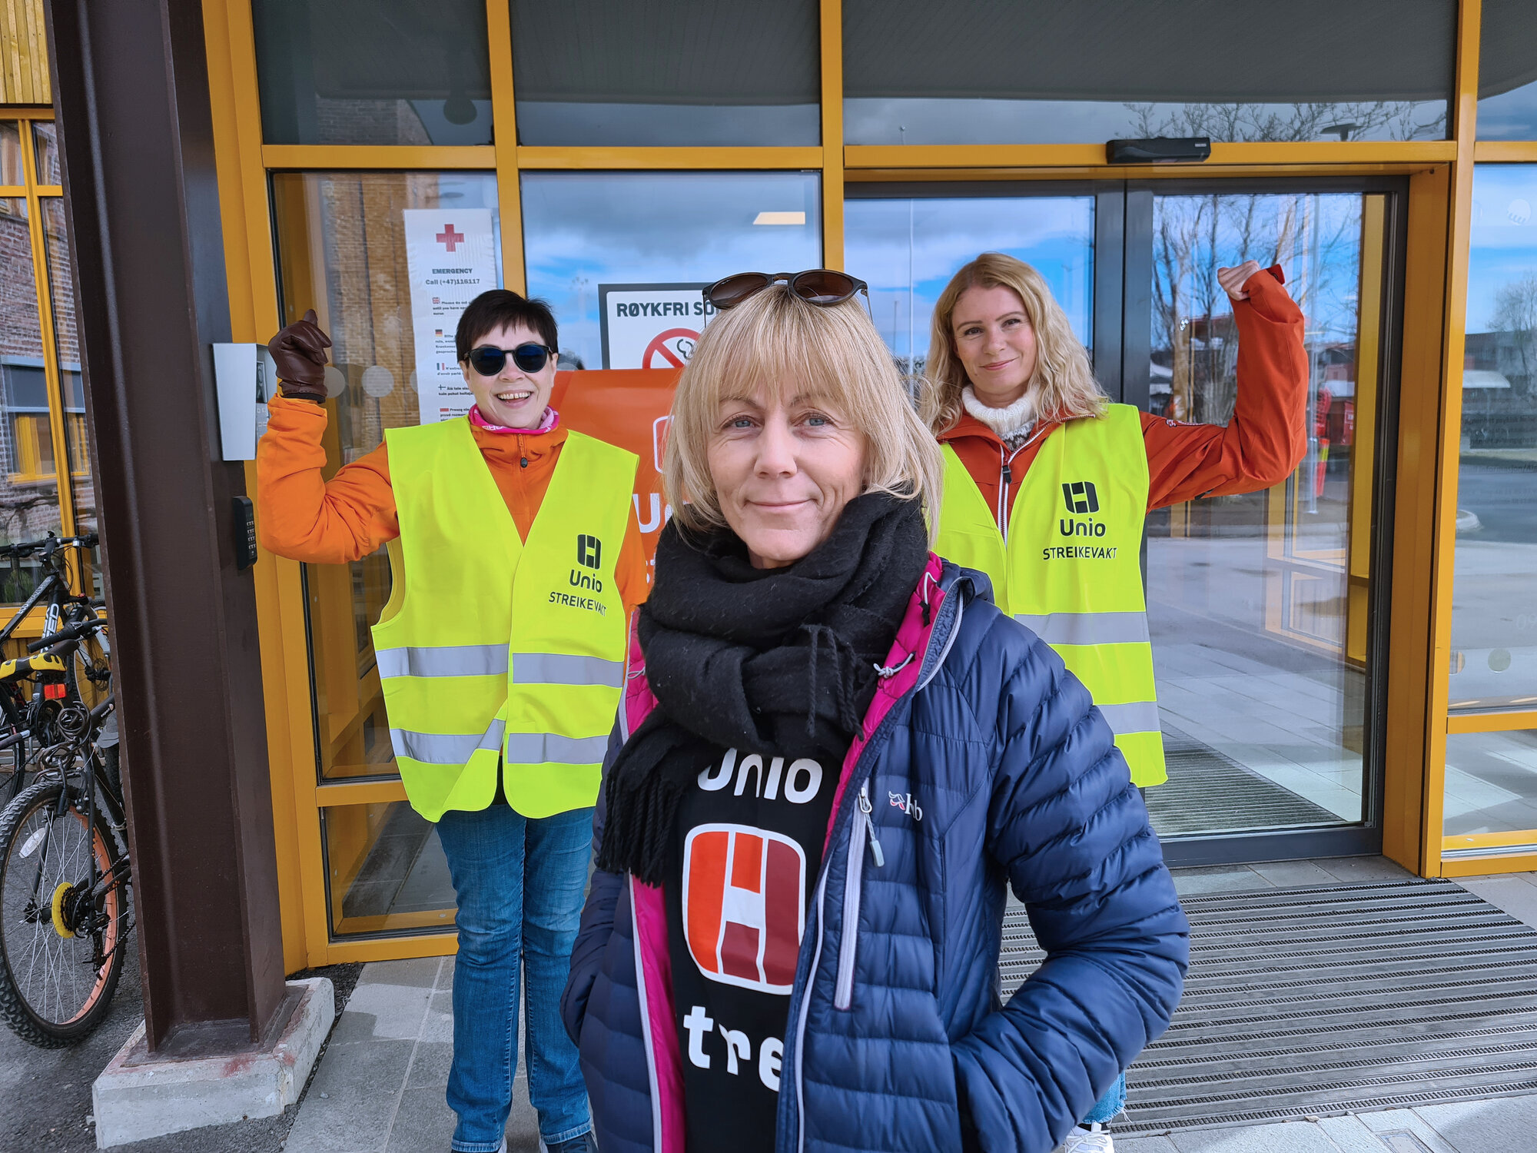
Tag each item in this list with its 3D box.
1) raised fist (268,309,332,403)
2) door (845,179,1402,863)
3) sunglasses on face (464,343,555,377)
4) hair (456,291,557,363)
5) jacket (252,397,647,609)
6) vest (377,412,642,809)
[{"bbox_3d":[-0.806,-0.378,1.990,0.105,0.158,0.105,-3,7,-13],"label":"raised fist"},{"bbox_3d":[1.081,-0.118,3.555,1.763,2.117,0.080,-2,7,-6],"label":"door"},{"bbox_3d":[-0.454,-0.379,2.025,0.146,0.050,0.142,-3,7,-13],"label":"sunglasses on face"},{"bbox_3d":[-0.464,-0.431,2.050,0.178,0.132,0.200,-3,7,-13],"label":"hair"},{"bbox_3d":[-0.535,-0.011,2.060,0.690,0.620,0.340,-4,8,-18],"label":"jacket"},{"bbox_3d":[-0.466,0.064,2.090,0.455,0.695,0.280,-4,8,-18],"label":"vest"}]

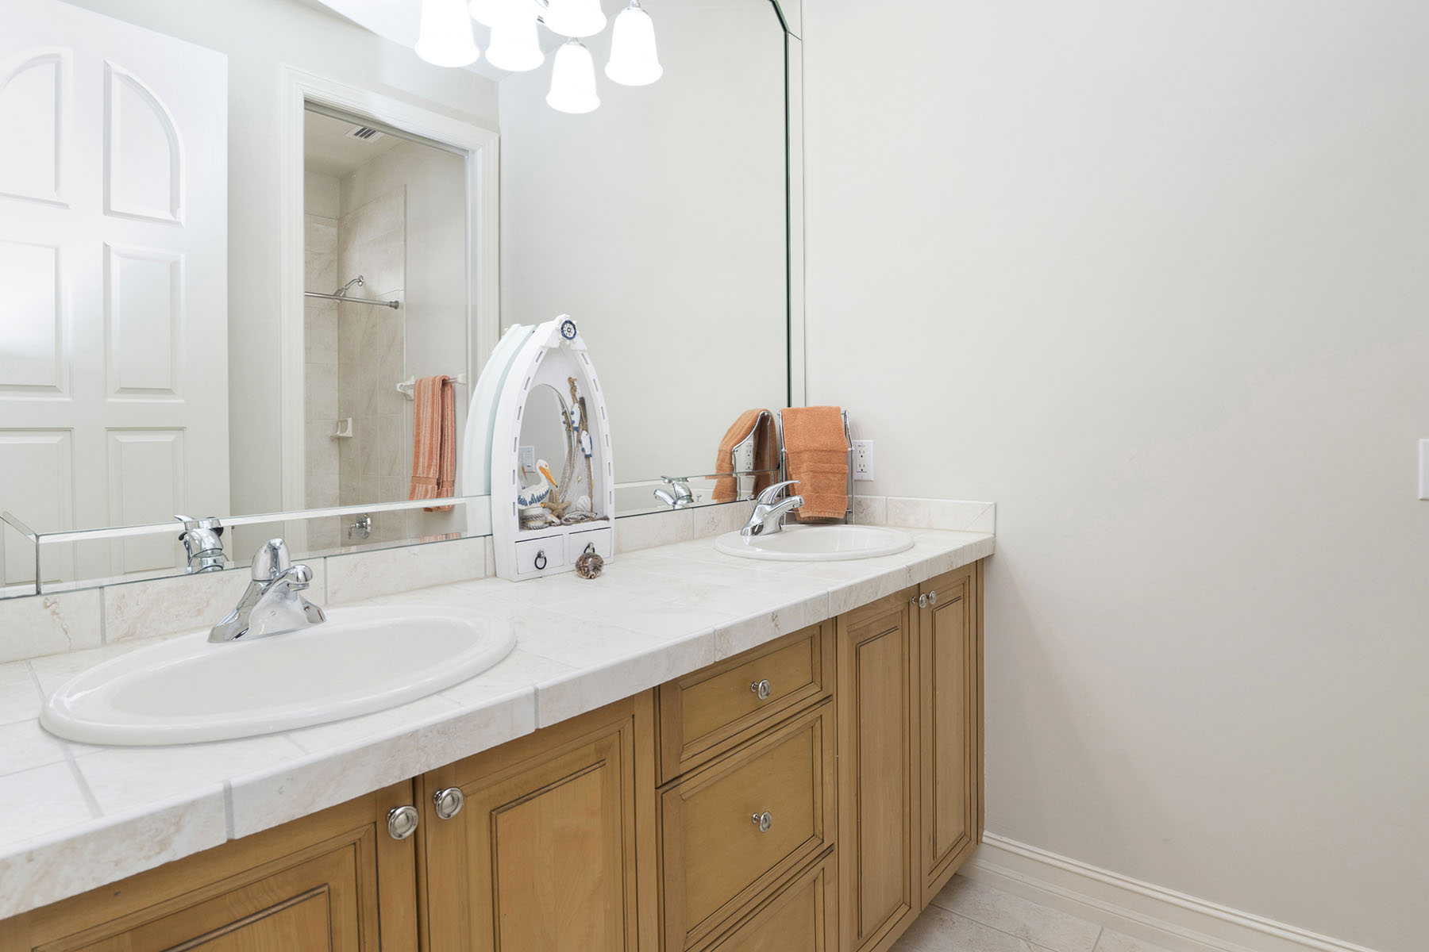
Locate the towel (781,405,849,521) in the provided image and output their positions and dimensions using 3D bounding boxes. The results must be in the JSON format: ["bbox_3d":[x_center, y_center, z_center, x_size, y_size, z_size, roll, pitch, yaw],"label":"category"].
[{"bbox_3d":[0.276,-0.037,1.545,0.168,0.310,0.150,-1,2,0],"label":"towel"}]

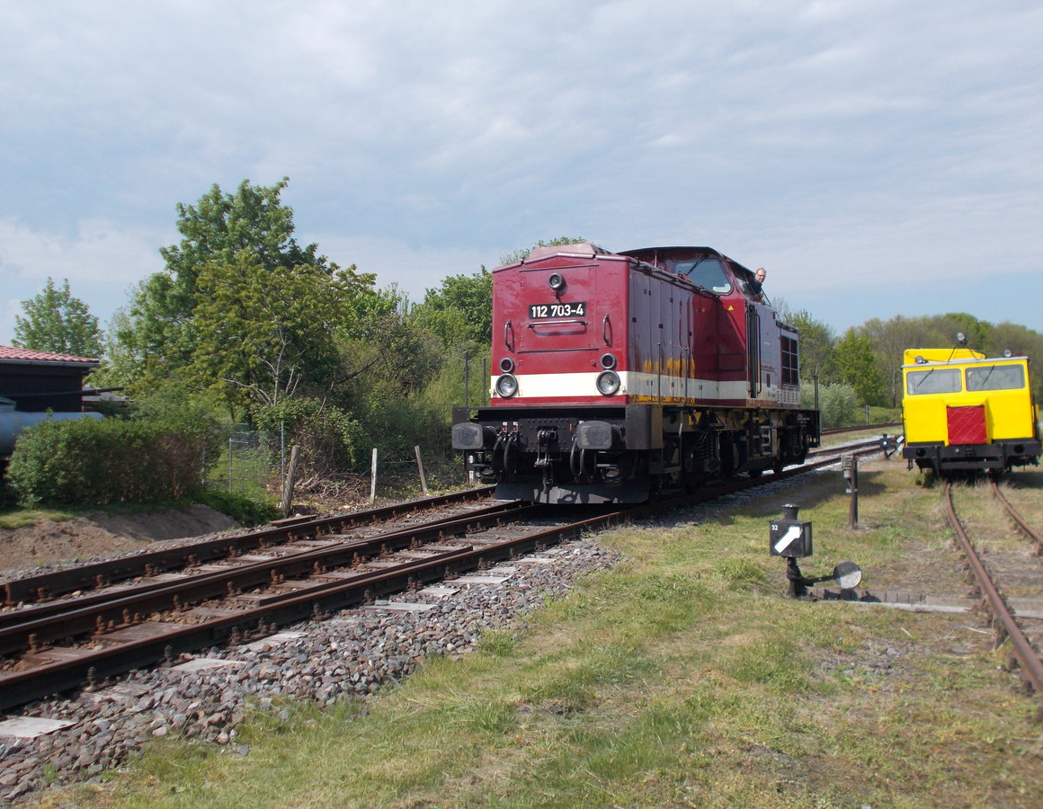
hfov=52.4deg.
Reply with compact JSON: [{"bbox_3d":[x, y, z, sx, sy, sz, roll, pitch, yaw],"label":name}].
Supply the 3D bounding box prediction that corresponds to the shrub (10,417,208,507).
[{"bbox_3d":[-6.475,0.896,16.500,3.000,1.410,1.500,0,-1,-27],"label":"shrub"}]

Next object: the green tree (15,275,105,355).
[{"bbox_3d":[-14.871,-1.067,34.000,3.200,6.030,3.200,0,-1,0],"label":"green tree"}]

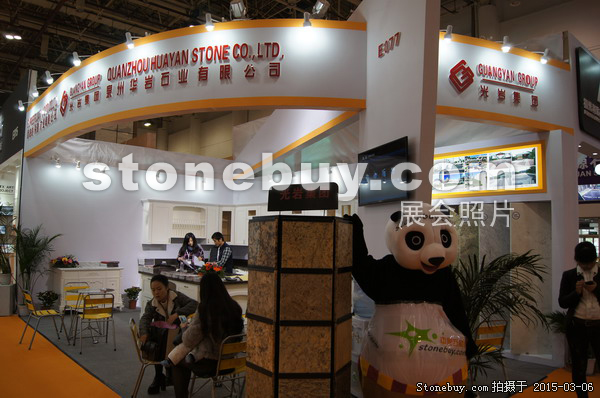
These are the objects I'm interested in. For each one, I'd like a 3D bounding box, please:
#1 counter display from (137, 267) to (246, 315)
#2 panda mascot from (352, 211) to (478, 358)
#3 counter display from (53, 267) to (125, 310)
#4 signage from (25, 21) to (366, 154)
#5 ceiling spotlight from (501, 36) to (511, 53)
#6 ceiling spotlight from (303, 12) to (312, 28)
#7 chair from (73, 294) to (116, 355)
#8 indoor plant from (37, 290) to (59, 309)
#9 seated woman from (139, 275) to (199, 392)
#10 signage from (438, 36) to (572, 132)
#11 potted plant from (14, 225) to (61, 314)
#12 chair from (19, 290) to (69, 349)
[{"bbox_3d":[-1.895,1.836,8.164,1.160,0.900,2.800,5,-6,-37],"label":"counter display"},{"bbox_3d":[0.763,0.988,2.992,0.860,1.870,0.680,1,-5,-5],"label":"panda mascot"},{"bbox_3d":[-4.192,1.813,9.064,1.250,0.830,0.500,2,-4,-25],"label":"counter display"},{"bbox_3d":[-2.534,-1.358,6.352,7.153,0.928,1.201,-2,-4,33],"label":"signage"},{"bbox_3d":[2.494,-1.873,5.446,0.110,0.160,0.120,3,-6,-26],"label":"ceiling spotlight"},{"bbox_3d":[0.081,-1.933,4.865,0.105,0.155,0.115,1,-5,-3],"label":"ceiling spotlight"},{"bbox_3d":[-2.885,1.728,6.357,0.440,0.760,0.540,4,-6,-34],"label":"chair"},{"bbox_3d":[-4.787,1.984,8.514,0.380,0.410,0.370,1,-3,0],"label":"indoor plant"},{"bbox_3d":[-1.435,1.407,4.865,0.560,1.190,0.660,1,-5,-6],"label":"seated woman"},{"bbox_3d":[2.573,-1.352,5.515,2.220,0.934,0.250,2,-4,-25],"label":"signage"},{"bbox_3d":[-4.956,1.323,8.483,0.820,1.720,0.800,1,-3,0],"label":"potted plant"},{"bbox_3d":[-3.636,1.695,6.449,0.520,0.770,0.440,4,-5,-43],"label":"chair"}]

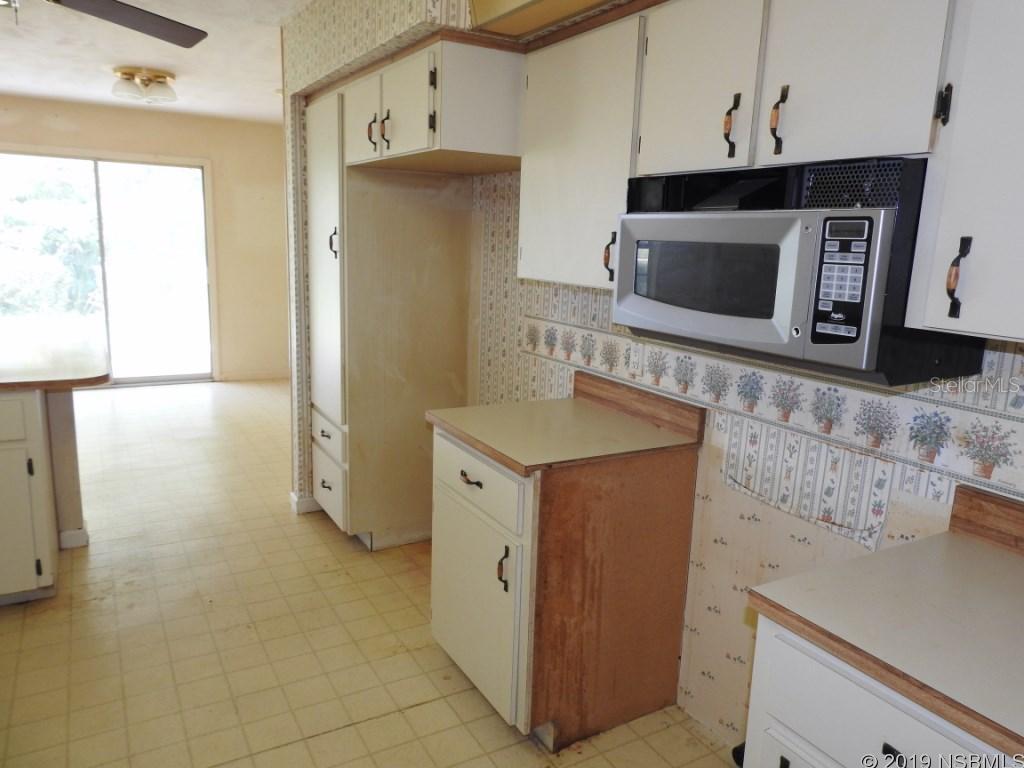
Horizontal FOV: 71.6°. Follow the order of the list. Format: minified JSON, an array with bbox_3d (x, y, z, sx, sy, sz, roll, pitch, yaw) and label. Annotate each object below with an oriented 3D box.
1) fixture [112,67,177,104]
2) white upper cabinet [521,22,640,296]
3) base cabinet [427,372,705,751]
[{"bbox_3d":[-2.416,-1.961,4.677,0.367,0.159,0.367,-5,13,-31],"label":"fixture"},{"bbox_3d":[0.321,-0.684,2.258,0.321,0.734,0.638,-4,13,-30],"label":"white upper cabinet"},{"bbox_3d":[0.135,0.534,2.377,0.645,1.013,0.642,-5,13,-31],"label":"base cabinet"}]

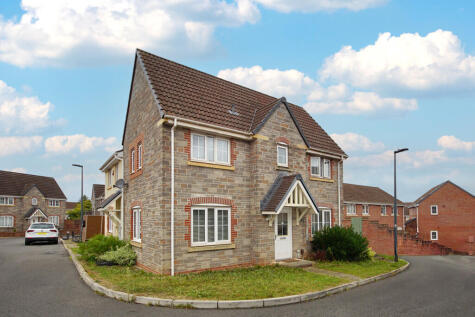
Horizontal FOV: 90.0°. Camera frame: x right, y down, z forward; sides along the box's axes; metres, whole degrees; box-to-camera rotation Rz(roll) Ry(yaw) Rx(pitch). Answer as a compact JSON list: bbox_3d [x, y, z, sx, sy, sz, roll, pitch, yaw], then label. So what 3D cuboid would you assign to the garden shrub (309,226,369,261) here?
[{"bbox_3d":[4.800,3.900,11.100,2.500,1.500,1.900,7,-11,-37],"label":"garden shrub"}]

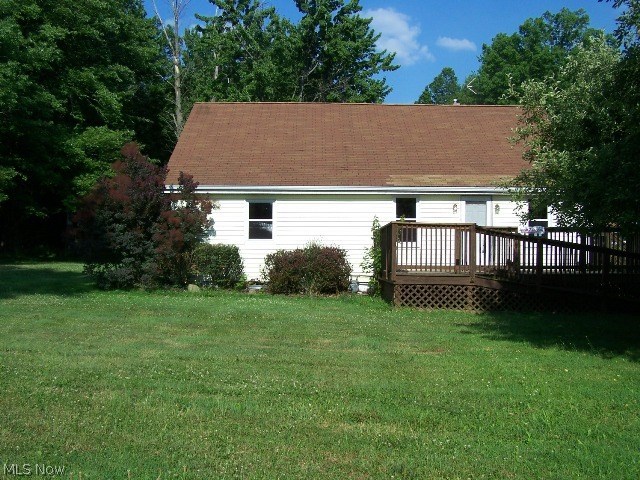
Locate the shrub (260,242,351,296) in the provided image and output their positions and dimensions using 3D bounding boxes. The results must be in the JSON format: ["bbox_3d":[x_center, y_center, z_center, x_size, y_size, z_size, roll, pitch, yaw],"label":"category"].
[{"bbox_3d":[-0.350,0.700,18.350,2.250,1.280,1.600,0,-2,-1],"label":"shrub"}]

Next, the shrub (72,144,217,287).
[{"bbox_3d":[-4.720,-0.670,18.700,3.750,3.900,3.400,0,-2,0],"label":"shrub"}]

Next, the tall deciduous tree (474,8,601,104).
[{"bbox_3d":[13.700,-6.000,43.500,9.000,16.500,9.000,0,-2,0],"label":"tall deciduous tree"}]

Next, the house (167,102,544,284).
[{"bbox_3d":[1.500,-1.600,23.700,11.600,6.000,9.600,0,-2,-1],"label":"house"}]

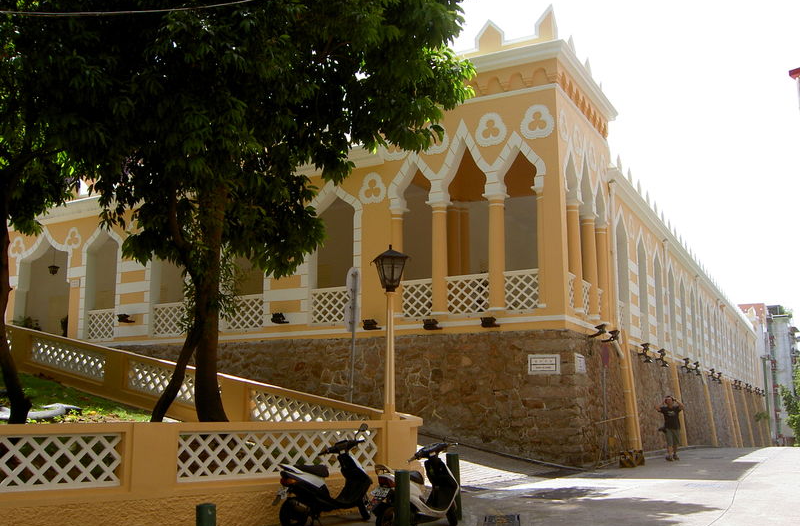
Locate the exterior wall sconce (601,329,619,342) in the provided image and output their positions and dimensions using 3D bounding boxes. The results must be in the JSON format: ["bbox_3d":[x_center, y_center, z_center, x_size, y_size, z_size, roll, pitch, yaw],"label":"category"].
[{"bbox_3d":[5.631,1.986,21.066,0.440,0.320,0.300,-6,-12,27],"label":"exterior wall sconce"}]

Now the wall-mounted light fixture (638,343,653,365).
[{"bbox_3d":[7.858,2.904,25.243,0.400,0.600,0.280,-6,-12,27],"label":"wall-mounted light fixture"}]

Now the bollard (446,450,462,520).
[{"bbox_3d":[0.748,3.030,10.633,0.170,0.867,0.170,-4,-11,5],"label":"bollard"}]

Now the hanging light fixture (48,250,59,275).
[{"bbox_3d":[-12.470,-0.018,28.361,0.400,0.920,0.400,-5,-12,27],"label":"hanging light fixture"}]

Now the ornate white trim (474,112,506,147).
[{"bbox_3d":[2.353,-3.485,20.516,0.880,0.920,0.100,-5,-12,27],"label":"ornate white trim"}]

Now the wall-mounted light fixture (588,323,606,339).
[{"bbox_3d":[5.173,1.756,20.562,0.450,0.360,0.350,-5,-12,27],"label":"wall-mounted light fixture"}]

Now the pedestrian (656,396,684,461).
[{"bbox_3d":[7.265,4.427,21.114,0.680,1.710,0.450,-4,-12,18],"label":"pedestrian"}]

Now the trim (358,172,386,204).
[{"bbox_3d":[-0.740,-2.034,21.275,0.840,0.900,0.100,-6,-12,27],"label":"trim"}]

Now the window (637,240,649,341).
[{"bbox_3d":[8.350,0.887,27.084,0.220,3.650,1.500,-6,-12,27],"label":"window"}]

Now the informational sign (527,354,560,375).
[{"bbox_3d":[3.318,2.347,18.176,0.780,0.470,0.050,-6,-19,27],"label":"informational sign"}]

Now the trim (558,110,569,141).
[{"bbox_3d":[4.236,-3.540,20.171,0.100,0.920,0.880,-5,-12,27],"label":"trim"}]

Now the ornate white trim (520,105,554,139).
[{"bbox_3d":[3.375,-3.470,19.336,0.850,0.890,0.100,-6,-12,27],"label":"ornate white trim"}]

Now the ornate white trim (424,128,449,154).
[{"bbox_3d":[0.932,-3.351,21.246,0.880,0.920,0.100,-5,-12,27],"label":"ornate white trim"}]

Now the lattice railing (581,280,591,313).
[{"bbox_3d":[5.020,0.998,21.171,0.080,1.000,1.150,-5,-12,27],"label":"lattice railing"}]

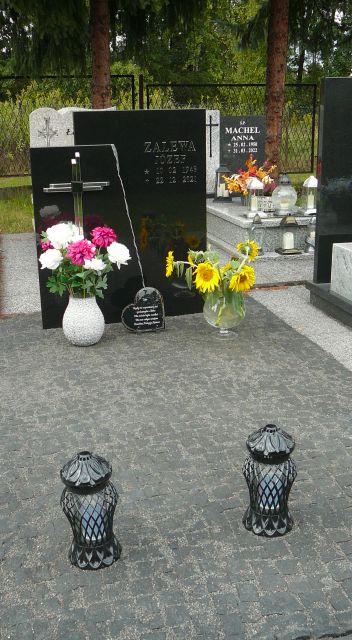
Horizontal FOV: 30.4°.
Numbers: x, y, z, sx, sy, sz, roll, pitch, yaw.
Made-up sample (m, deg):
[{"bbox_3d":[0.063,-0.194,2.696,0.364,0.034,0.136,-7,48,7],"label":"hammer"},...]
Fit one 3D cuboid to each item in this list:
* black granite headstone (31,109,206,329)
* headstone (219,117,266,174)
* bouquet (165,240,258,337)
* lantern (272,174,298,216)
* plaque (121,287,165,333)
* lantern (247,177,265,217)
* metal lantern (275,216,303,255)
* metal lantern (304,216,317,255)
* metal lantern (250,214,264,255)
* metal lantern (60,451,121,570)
[{"bbox_3d":[-0.352,-0.650,4.168,1.107,1.330,0.140,-5,19,-12],"label":"black granite headstone"},{"bbox_3d":[0.661,-1.649,6.468,0.479,0.736,0.090,-6,19,-15],"label":"headstone"},{"bbox_3d":[0.196,-0.167,3.550,0.518,0.502,0.388,-5,17,-14],"label":"bouquet"},{"bbox_3d":[0.926,-1.062,5.460,0.207,0.317,0.207,-1,18,0],"label":"lantern"},{"bbox_3d":[-0.188,-0.061,3.700,0.233,0.242,0.040,-5,7,-14],"label":"plaque"},{"bbox_3d":[0.610,-0.923,4.850,0.143,0.297,0.143,-5,17,-14],"label":"lantern"},{"bbox_3d":[0.834,-0.627,4.720,0.193,0.276,0.183,-5,17,-14],"label":"metal lantern"},{"bbox_3d":[1.138,-0.694,5.246,0.182,0.274,0.182,-6,19,-15],"label":"metal lantern"},{"bbox_3d":[0.594,-0.617,4.700,0.100,0.295,0.110,-5,17,-14],"label":"metal lantern"},{"bbox_3d":[-0.259,0.579,1.978,0.170,0.382,0.170,-6,19,-15],"label":"metal lantern"}]

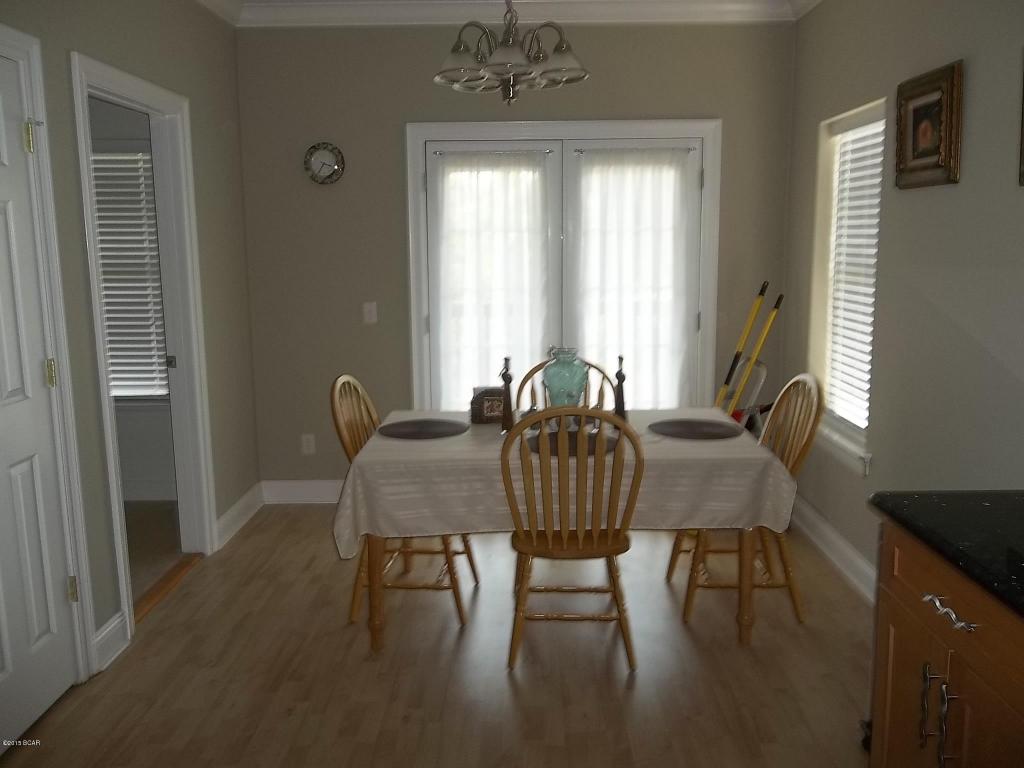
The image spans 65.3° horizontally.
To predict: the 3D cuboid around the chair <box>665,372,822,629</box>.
[{"bbox_3d":[0.943,0.441,3.330,0.540,0.970,0.475,-1,10,-2],"label":"chair"}]

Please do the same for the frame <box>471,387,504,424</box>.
[{"bbox_3d":[-0.095,0.088,3.357,0.150,0.150,0.060,-1,10,-4],"label":"frame"}]

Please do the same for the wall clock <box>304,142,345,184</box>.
[{"bbox_3d":[-1.024,-1.205,4.365,0.228,0.228,0.040,0,10,1],"label":"wall clock"}]

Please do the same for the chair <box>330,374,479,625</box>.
[{"bbox_3d":[-0.432,0.448,3.338,0.540,0.970,0.475,1,10,5],"label":"chair"}]

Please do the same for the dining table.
[{"bbox_3d":[0.188,0.568,3.245,1.530,0.760,0.910,0,10,0],"label":"dining table"}]

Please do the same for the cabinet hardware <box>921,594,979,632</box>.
[{"bbox_3d":[0.820,0.424,1.491,0.040,0.035,0.165,0,10,1],"label":"cabinet hardware"}]

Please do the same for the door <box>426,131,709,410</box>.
[{"bbox_3d":[0.290,-0.340,4.536,1.550,2.100,0.090,0,10,1],"label":"door"}]

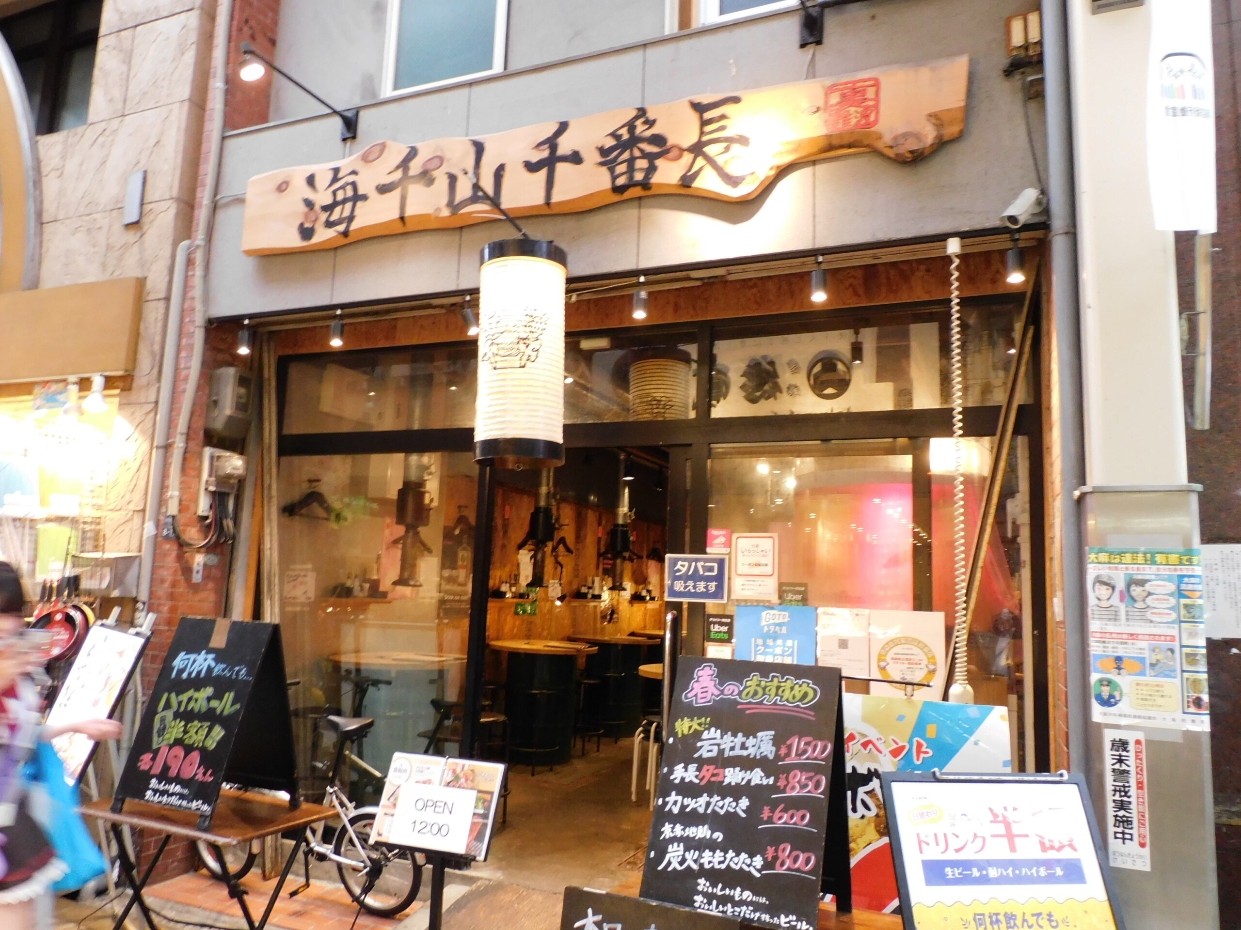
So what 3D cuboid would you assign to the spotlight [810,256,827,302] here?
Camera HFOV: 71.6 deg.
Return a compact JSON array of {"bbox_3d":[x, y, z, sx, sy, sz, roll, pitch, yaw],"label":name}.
[{"bbox_3d":[0.778,-0.727,3.372,0.063,0.168,0.063,-1,-8,23],"label":"spotlight"}]

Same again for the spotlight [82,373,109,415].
[{"bbox_3d":[-2.774,-0.374,4.546,0.135,0.200,0.135,-1,-8,22],"label":"spotlight"}]

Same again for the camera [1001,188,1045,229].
[{"bbox_3d":[1.411,-0.903,3.018,0.090,0.185,0.078,46,-22,-13],"label":"camera"}]

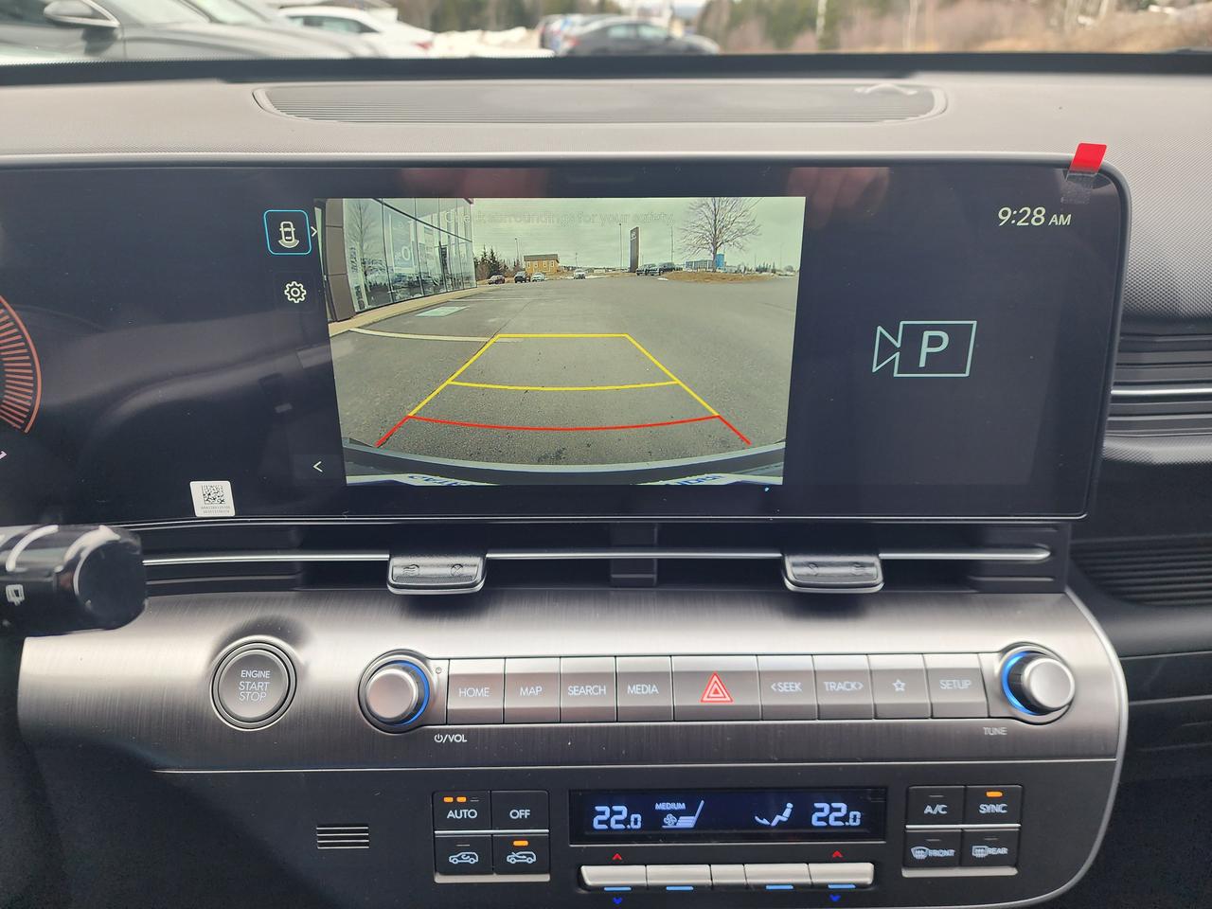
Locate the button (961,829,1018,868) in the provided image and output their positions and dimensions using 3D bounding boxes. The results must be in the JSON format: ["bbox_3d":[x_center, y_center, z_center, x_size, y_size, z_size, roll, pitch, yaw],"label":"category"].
[{"bbox_3d":[0.147,0.152,0.310,0.021,0.015,0.010,0,6,0],"label":"button"}]

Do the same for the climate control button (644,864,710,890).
[{"bbox_3d":[0.028,0.162,0.309,0.025,0.011,0.011,0,6,0],"label":"climate control button"}]

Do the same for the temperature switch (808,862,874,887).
[{"bbox_3d":[0.096,0.173,0.331,0.027,0.011,0.009,1,8,0],"label":"temperature switch"}]

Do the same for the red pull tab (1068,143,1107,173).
[{"bbox_3d":[0.169,-0.104,0.283,0.010,0.011,0.001,3,36,-2],"label":"red pull tab"}]

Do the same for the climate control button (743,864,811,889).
[{"bbox_3d":[0.071,0.173,0.331,0.028,0.011,0.009,1,8,0],"label":"climate control button"}]

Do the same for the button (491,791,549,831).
[{"bbox_3d":[-0.036,0.147,0.333,0.024,0.017,0.006,1,8,0],"label":"button"}]

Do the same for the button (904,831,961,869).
[{"bbox_3d":[0.136,0.164,0.335,0.024,0.017,0.006,1,8,0],"label":"button"}]

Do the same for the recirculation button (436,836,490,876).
[{"bbox_3d":[-0.055,0.154,0.310,0.021,0.016,0.010,0,6,0],"label":"recirculation button"}]

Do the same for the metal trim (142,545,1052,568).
[{"bbox_3d":[-0.006,0.043,0.336,0.385,0.007,0.013,0,19,0],"label":"metal trim"}]

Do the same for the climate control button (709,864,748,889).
[{"bbox_3d":[0.047,0.162,0.309,0.014,0.010,0.011,0,6,0],"label":"climate control button"}]

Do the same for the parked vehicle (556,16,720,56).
[{"bbox_3d":[1.150,-12.448,24.413,4.680,1.450,1.820,-9,29,-16],"label":"parked vehicle"}]

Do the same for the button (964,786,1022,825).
[{"bbox_3d":[0.148,0.134,0.308,0.021,0.015,0.010,0,6,0],"label":"button"}]

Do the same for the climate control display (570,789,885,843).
[{"bbox_3d":[0.047,0.140,0.311,0.121,0.022,0.008,0,6,0],"label":"climate control display"}]

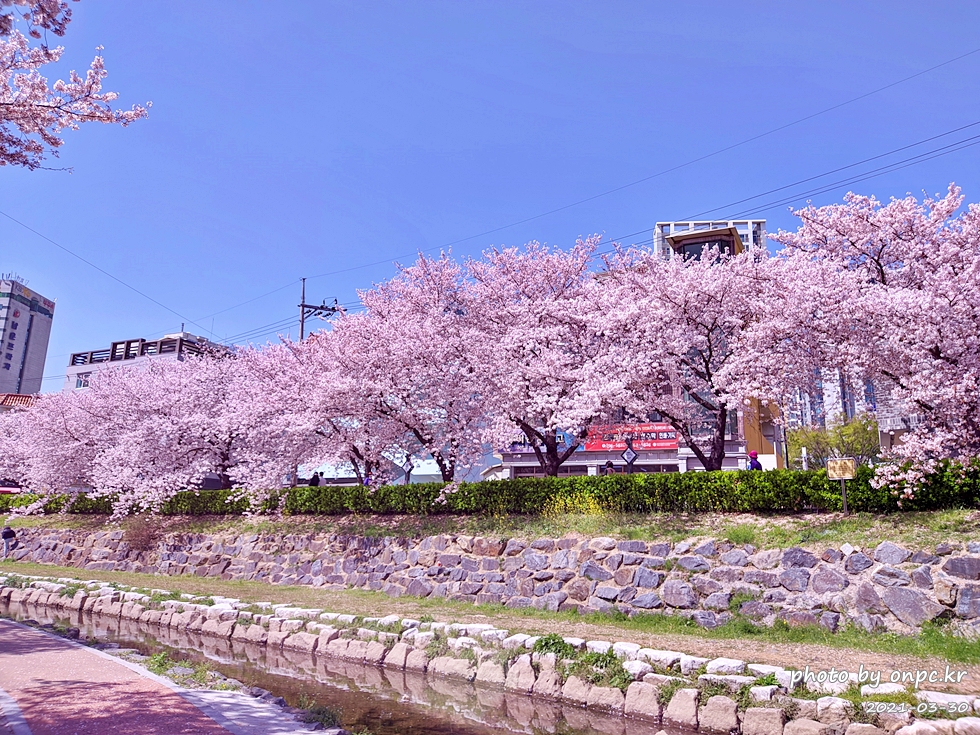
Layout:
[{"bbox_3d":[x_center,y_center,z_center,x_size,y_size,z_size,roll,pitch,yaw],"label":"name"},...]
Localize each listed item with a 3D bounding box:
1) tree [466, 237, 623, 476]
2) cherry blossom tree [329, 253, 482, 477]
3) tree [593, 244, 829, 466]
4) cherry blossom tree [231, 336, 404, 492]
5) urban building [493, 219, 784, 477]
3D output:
[{"bbox_3d":[1.994,0.209,26.287,6.180,9.790,6.390,2,-13,0],"label":"tree"},{"bbox_3d":[-3.135,0.536,30.194,6.800,10.610,6.800,2,-13,0],"label":"cherry blossom tree"},{"bbox_3d":[6.773,0.197,22.412,7.210,8.340,7.000,-9,-17,39],"label":"tree"},{"bbox_3d":[-7.754,2.484,33.729,7.730,8.140,7.210,-9,-17,39],"label":"cherry blossom tree"},{"bbox_3d":[8.979,1.911,43.731,13.480,14.720,11.000,-5,-15,26],"label":"urban building"}]

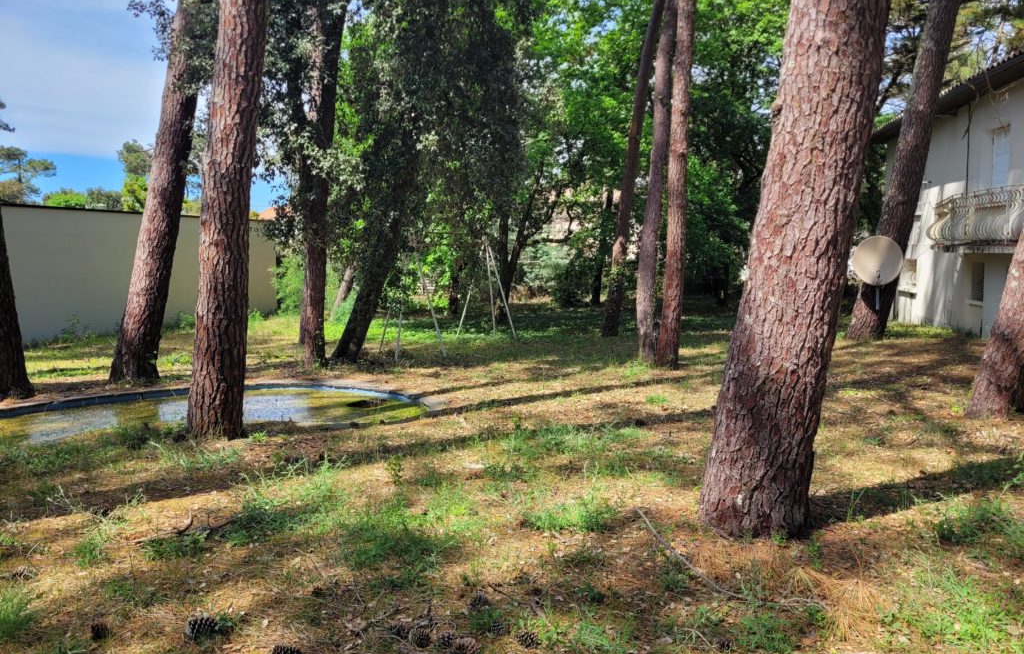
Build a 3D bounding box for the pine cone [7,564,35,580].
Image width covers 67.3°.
[{"bbox_3d":[-2.381,1.185,3.727,0.140,0.080,0.095,-4,6,-33],"label":"pine cone"}]

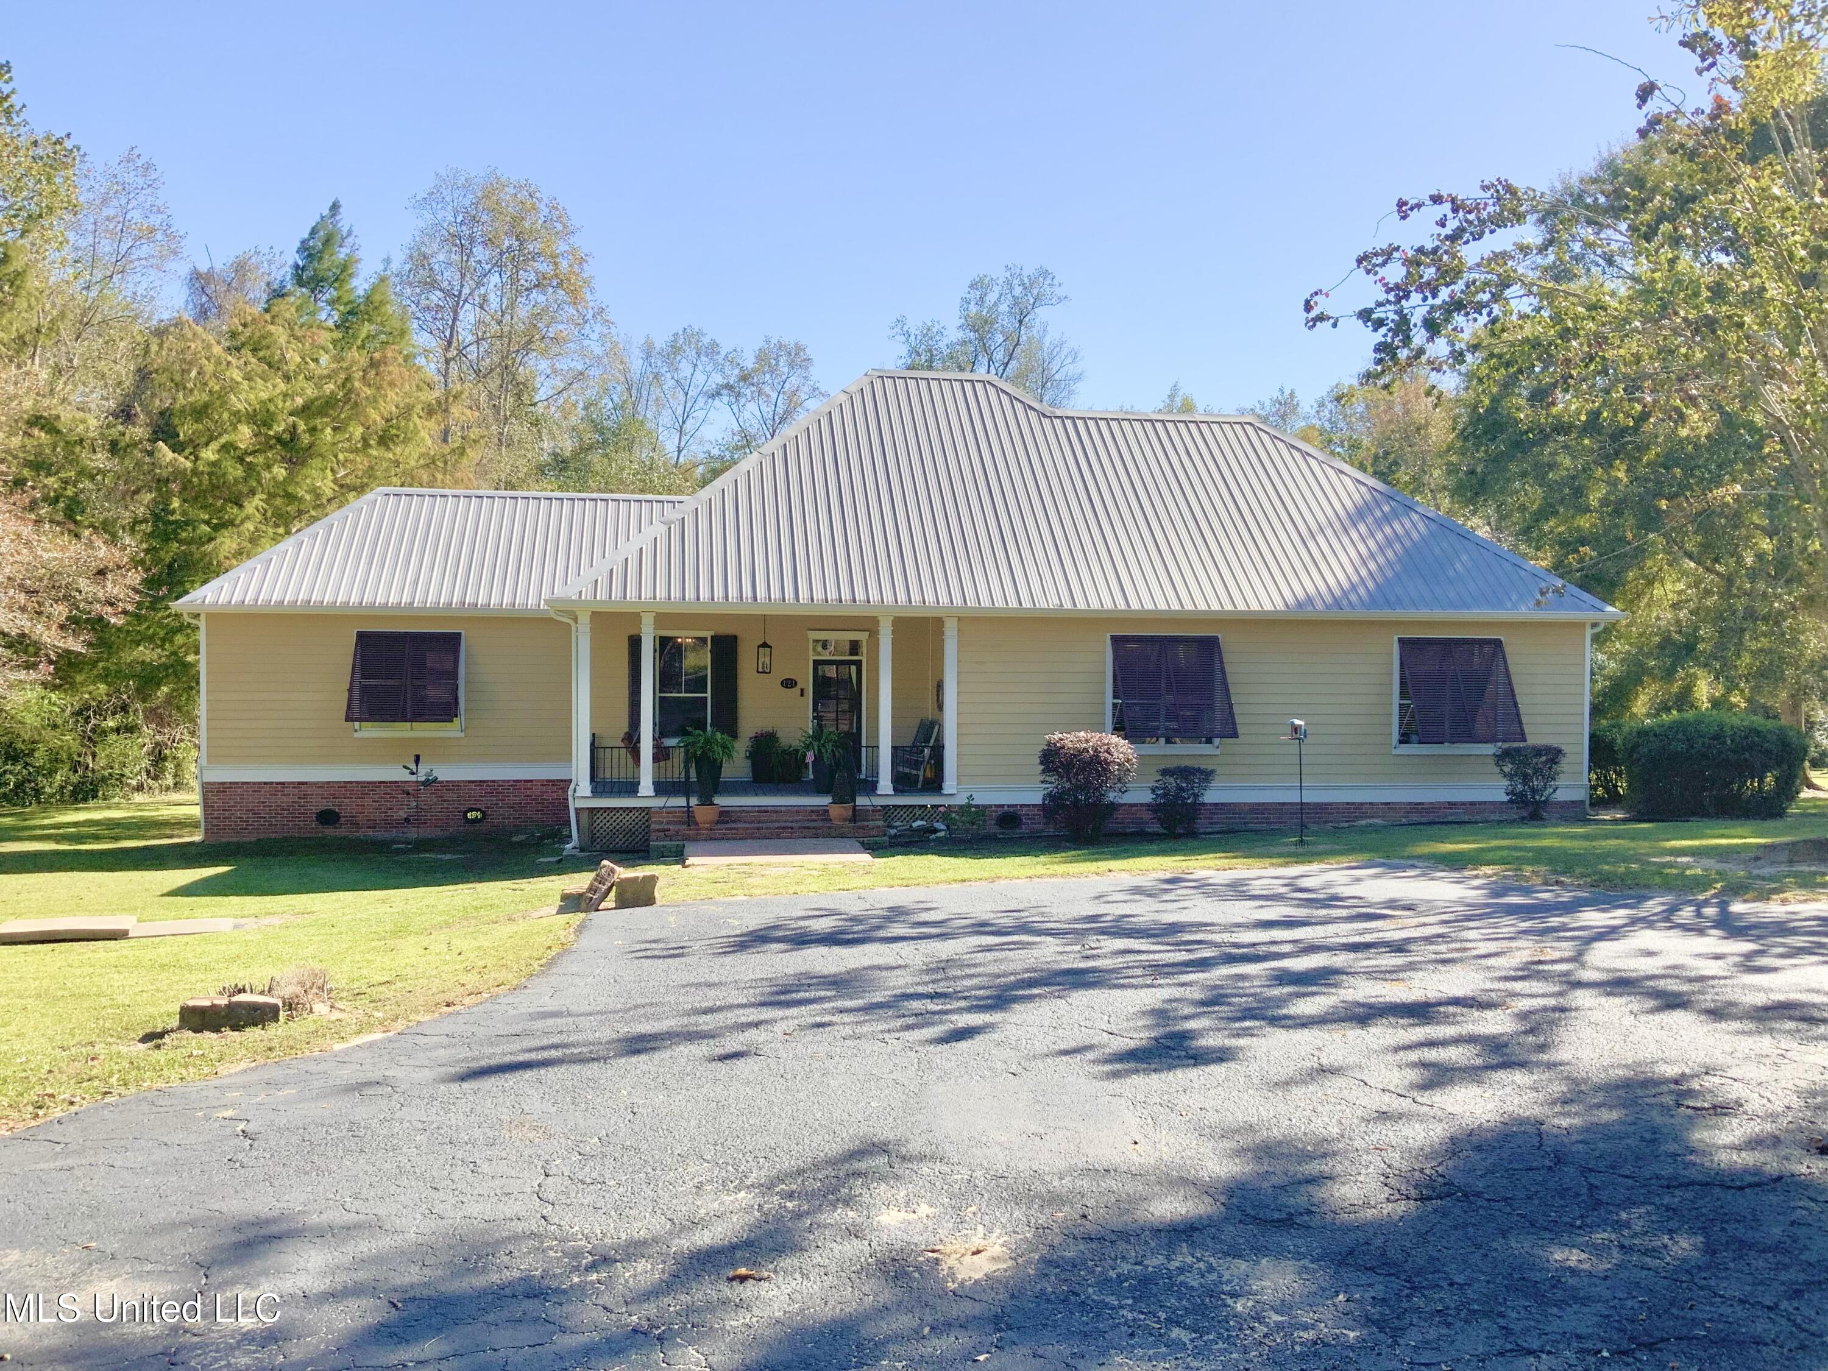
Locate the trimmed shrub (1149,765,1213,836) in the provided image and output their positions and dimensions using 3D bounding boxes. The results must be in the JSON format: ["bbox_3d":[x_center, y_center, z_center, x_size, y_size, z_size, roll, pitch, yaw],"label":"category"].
[{"bbox_3d":[4.323,1.861,24.800,1.000,1.150,1.000,0,1,-7],"label":"trimmed shrub"}]

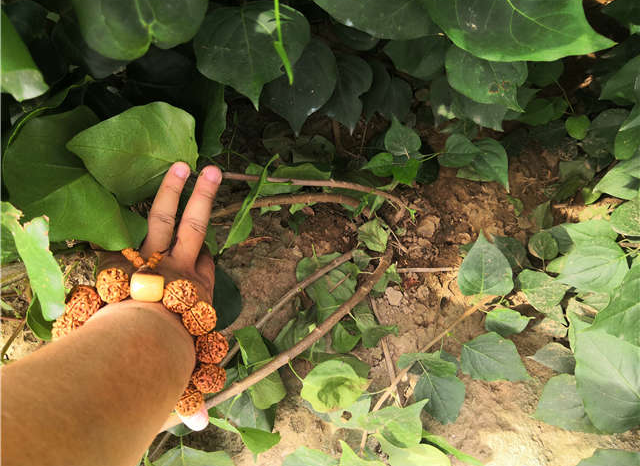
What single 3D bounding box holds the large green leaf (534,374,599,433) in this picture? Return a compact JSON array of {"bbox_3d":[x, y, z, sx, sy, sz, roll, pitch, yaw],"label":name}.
[{"bbox_3d":[0.254,0.175,0.520,0.073,0.020,0.056,-24,59,-9],"label":"large green leaf"}]

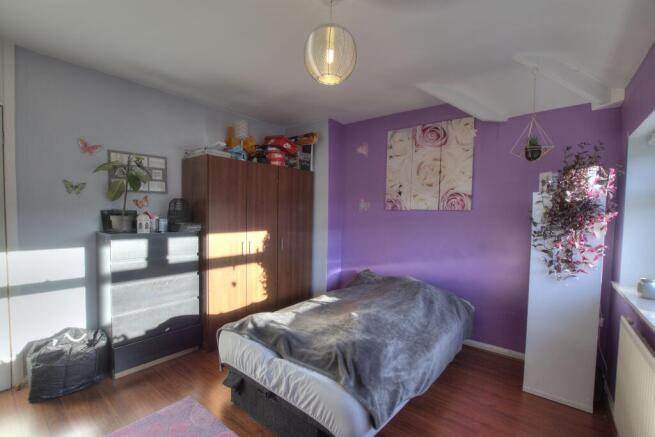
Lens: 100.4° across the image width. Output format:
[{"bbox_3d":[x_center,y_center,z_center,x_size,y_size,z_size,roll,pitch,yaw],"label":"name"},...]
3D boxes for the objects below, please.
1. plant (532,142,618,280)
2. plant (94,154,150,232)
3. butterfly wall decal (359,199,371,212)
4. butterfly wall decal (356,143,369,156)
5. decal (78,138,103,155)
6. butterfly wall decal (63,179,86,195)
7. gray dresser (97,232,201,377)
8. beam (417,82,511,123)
[{"bbox_3d":[1.714,-0.057,1.921,0.440,0.900,0.360,3,3,38],"label":"plant"},{"bbox_3d":[-1.692,-0.188,2.268,0.300,0.610,0.350,3,3,38],"label":"plant"},{"bbox_3d":[0.473,-0.163,3.468,0.150,0.160,0.020,3,3,38],"label":"butterfly wall decal"},{"bbox_3d":[0.447,-0.864,3.468,0.150,0.170,0.020,3,3,38],"label":"butterfly wall decal"},{"bbox_3d":[-1.963,-0.595,2.264,0.020,0.115,0.135,3,3,38],"label":"decal"},{"bbox_3d":[-2.032,-0.255,2.197,0.020,0.115,0.135,3,3,38],"label":"butterfly wall decal"},{"bbox_3d":[-1.605,0.671,2.496,0.410,1.120,0.690,3,3,38],"label":"gray dresser"},{"bbox_3d":[1.231,-1.085,2.482,0.740,0.160,0.200,20,-3,-15],"label":"beam"}]

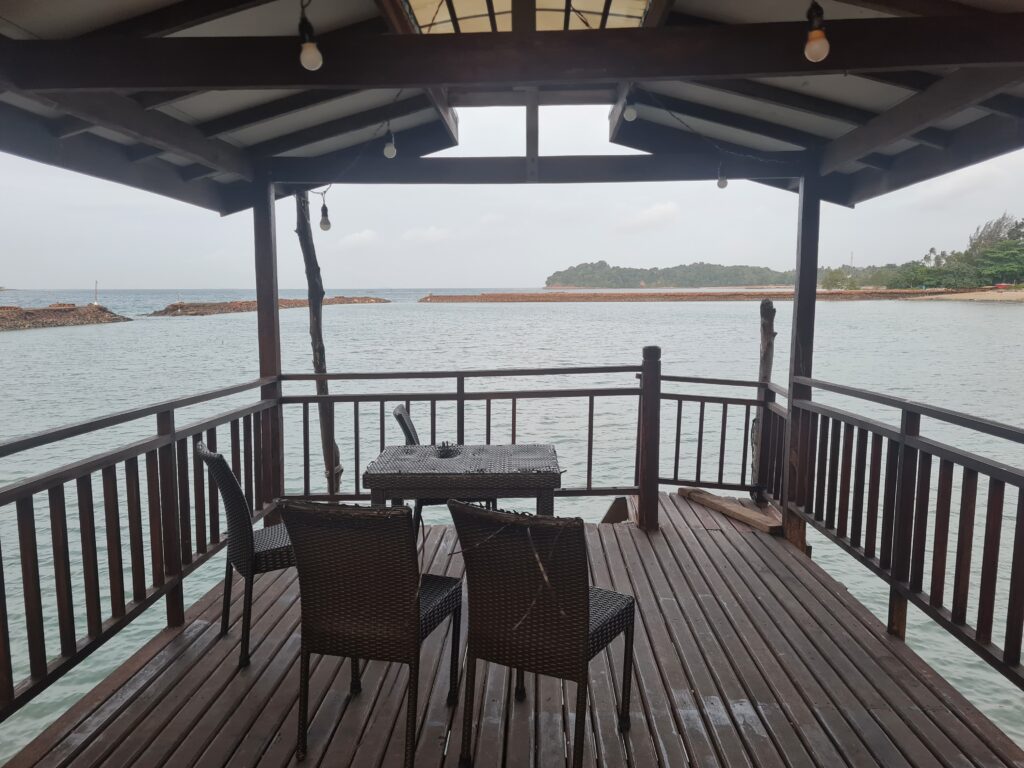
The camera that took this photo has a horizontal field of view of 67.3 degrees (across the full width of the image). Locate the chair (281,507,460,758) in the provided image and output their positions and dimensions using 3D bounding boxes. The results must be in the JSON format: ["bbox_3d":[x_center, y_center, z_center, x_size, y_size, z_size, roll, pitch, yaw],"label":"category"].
[{"bbox_3d":[-0.455,0.786,2.659,0.440,0.890,0.560,1,7,11],"label":"chair"}]

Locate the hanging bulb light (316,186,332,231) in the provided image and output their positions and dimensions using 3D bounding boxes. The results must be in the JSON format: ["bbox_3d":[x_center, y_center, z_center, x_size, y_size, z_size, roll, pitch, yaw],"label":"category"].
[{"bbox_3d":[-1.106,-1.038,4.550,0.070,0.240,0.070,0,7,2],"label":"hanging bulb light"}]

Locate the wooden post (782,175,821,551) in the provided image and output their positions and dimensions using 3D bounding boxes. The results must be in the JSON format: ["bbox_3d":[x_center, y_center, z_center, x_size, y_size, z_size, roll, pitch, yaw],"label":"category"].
[{"bbox_3d":[1.790,-0.111,4.739,0.110,2.277,0.110,0,7,2],"label":"wooden post"}]

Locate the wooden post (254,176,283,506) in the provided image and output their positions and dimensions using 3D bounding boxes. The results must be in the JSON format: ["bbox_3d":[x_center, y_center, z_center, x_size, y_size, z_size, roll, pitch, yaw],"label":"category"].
[{"bbox_3d":[-1.523,-0.111,4.823,0.105,2.260,0.105,0,7,2],"label":"wooden post"}]

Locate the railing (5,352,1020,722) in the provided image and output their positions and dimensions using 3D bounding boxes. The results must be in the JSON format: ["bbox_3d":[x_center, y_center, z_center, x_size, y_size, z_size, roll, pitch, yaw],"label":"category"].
[{"bbox_3d":[0.089,0.485,3.888,3.450,1.150,3.450,0,7,2],"label":"railing"}]

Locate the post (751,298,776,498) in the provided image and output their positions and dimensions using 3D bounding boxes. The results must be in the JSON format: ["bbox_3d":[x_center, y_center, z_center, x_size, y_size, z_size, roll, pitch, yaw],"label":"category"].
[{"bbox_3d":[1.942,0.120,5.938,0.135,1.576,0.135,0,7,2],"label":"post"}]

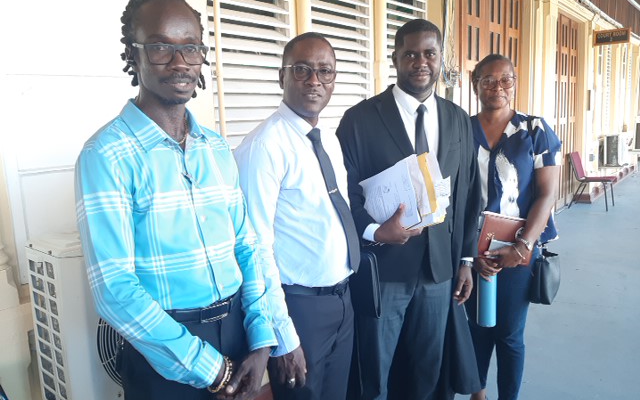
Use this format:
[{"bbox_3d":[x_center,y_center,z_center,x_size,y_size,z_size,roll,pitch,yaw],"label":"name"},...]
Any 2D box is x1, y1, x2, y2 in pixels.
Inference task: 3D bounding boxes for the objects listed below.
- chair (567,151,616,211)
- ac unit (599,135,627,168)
[{"bbox_3d":[4.013,-0.298,7.087,0.555,0.830,0.500,6,13,40],"label":"chair"},{"bbox_3d":[5.532,-0.946,8.983,0.270,0.550,0.780,6,13,40],"label":"ac unit"}]

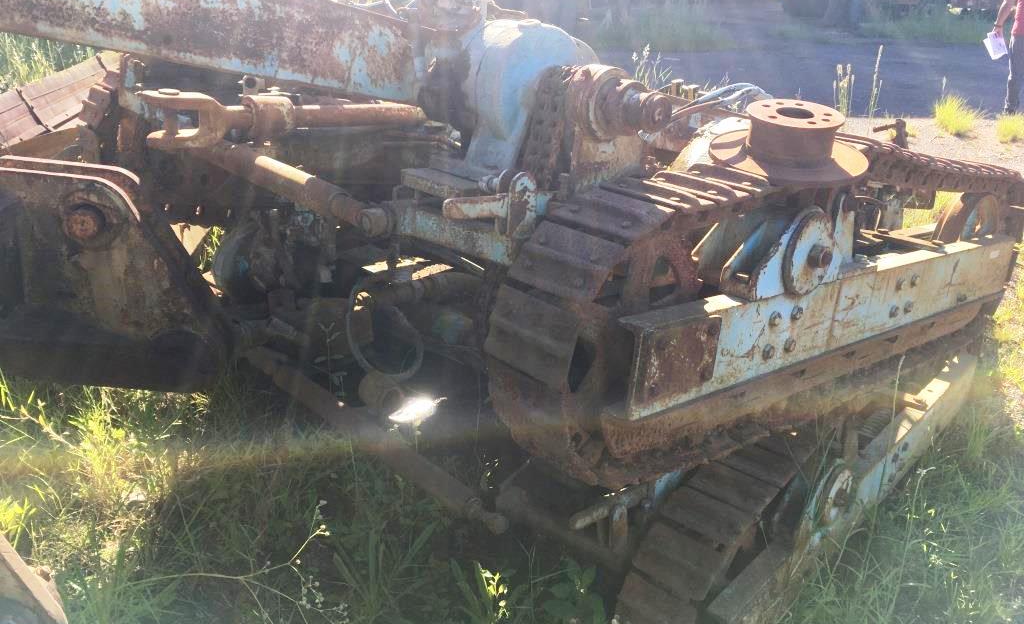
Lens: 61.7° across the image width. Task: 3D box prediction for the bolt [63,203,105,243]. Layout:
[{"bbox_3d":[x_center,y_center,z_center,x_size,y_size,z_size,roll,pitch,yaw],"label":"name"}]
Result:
[{"bbox_3d":[-1.332,-0.275,2.670,0.115,0.110,0.085,-2,21,-1],"label":"bolt"}]

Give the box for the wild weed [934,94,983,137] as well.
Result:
[{"bbox_3d":[4.107,-1.810,7.900,0.430,0.370,0.410,-2,21,1],"label":"wild weed"}]

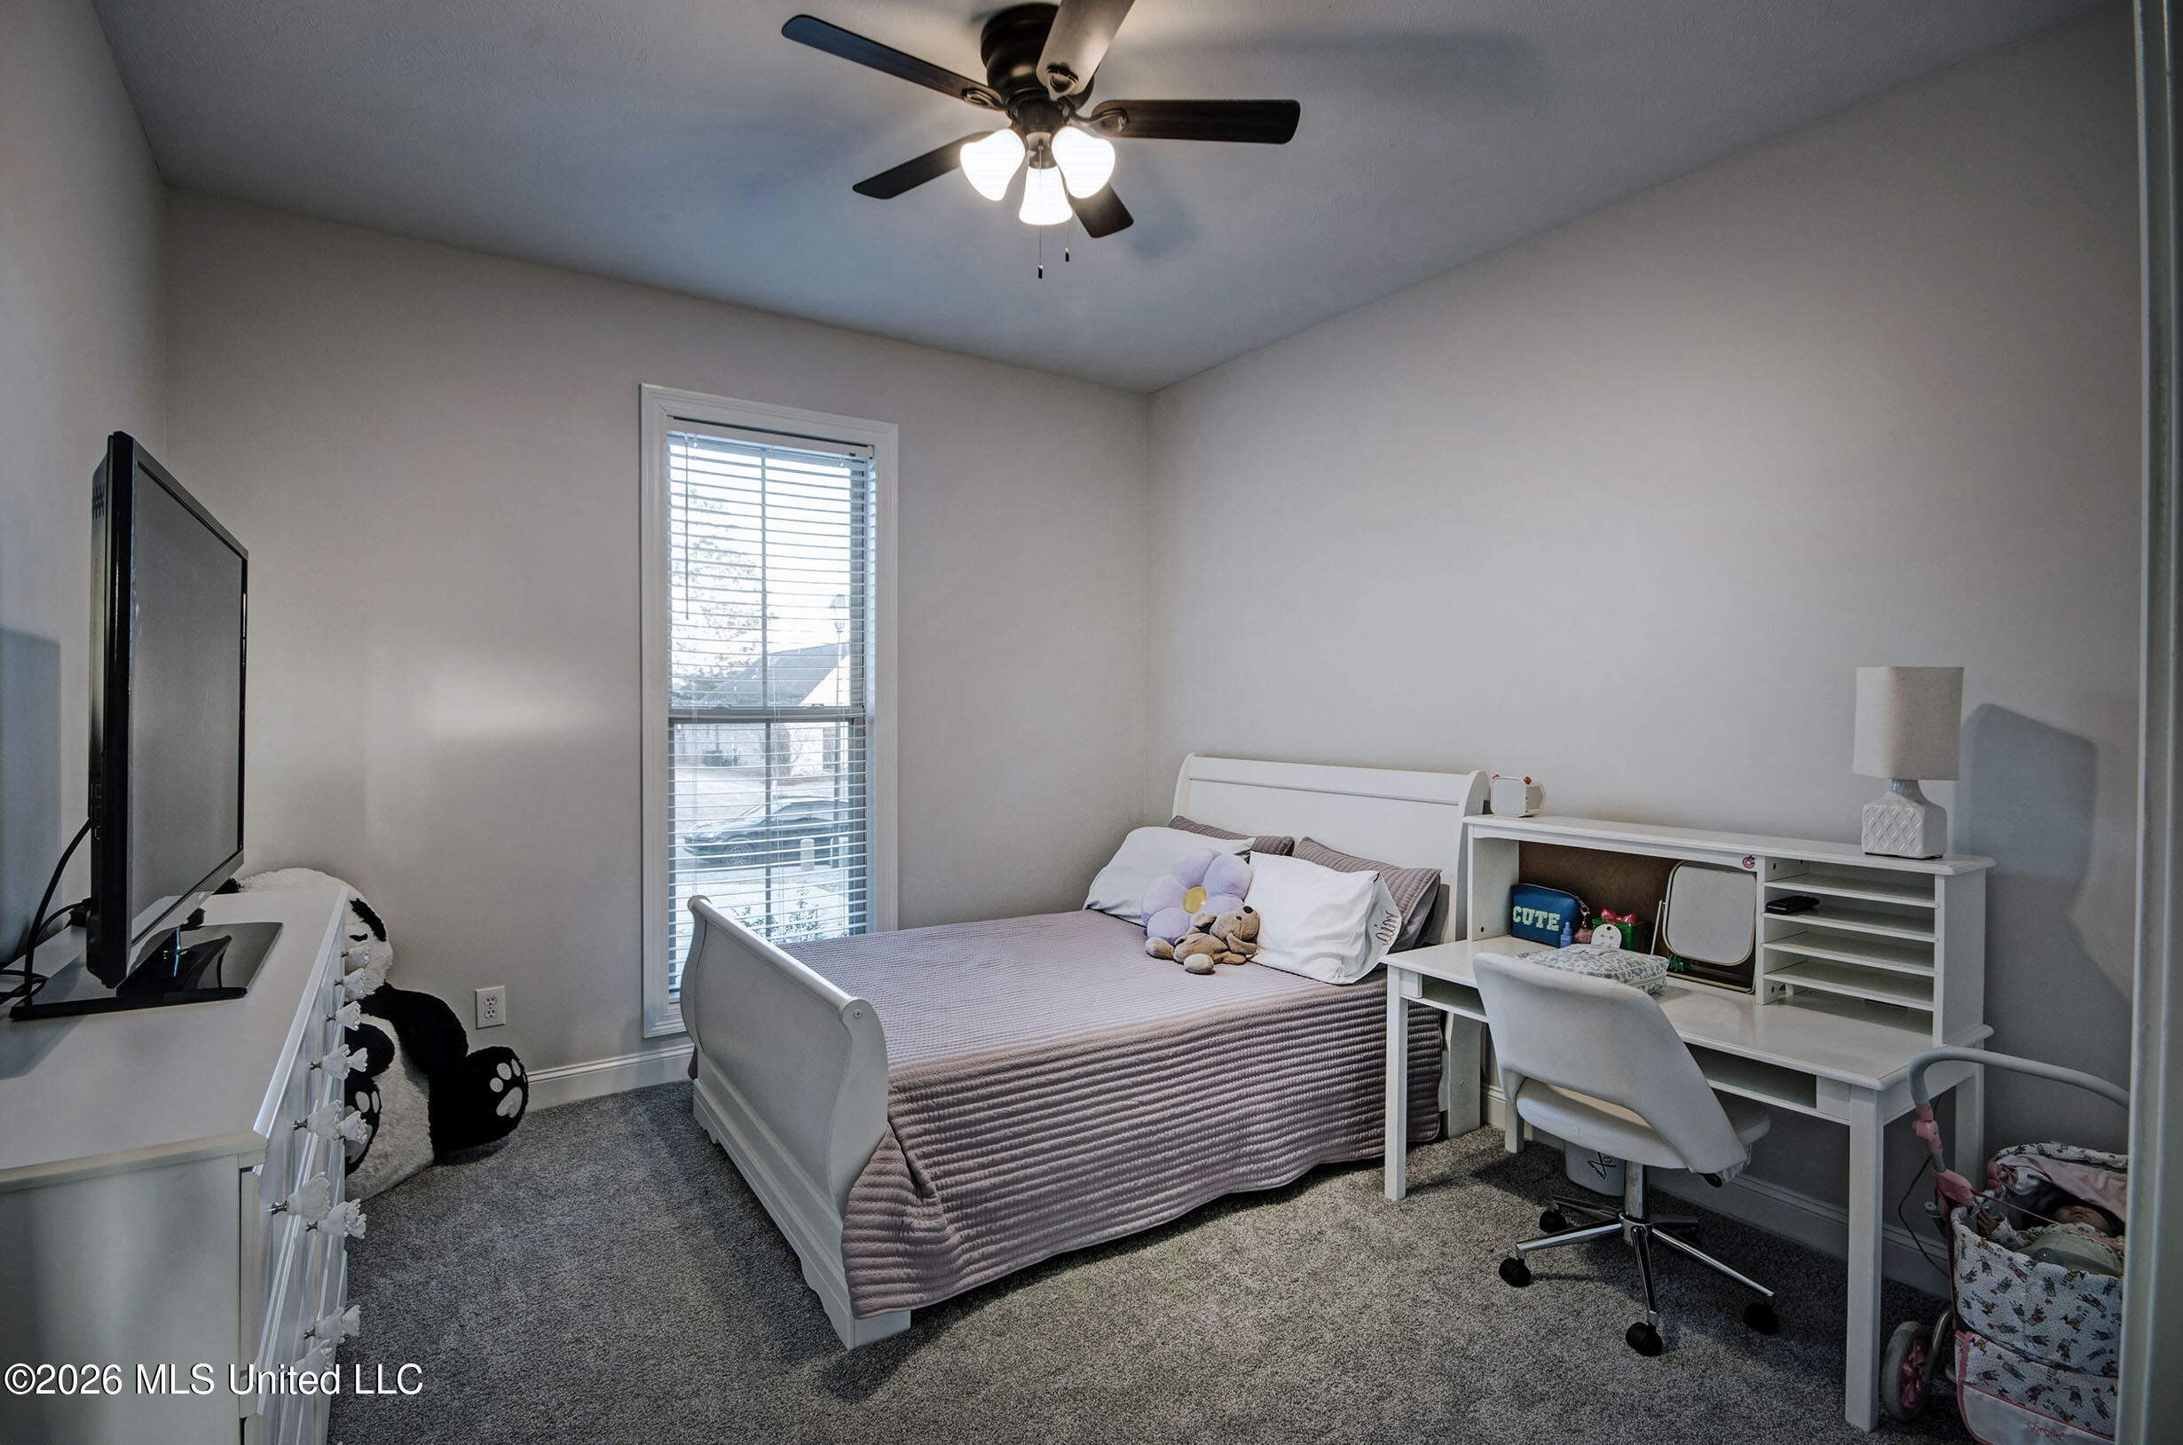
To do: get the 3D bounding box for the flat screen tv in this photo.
[{"bbox_3d":[-1.566,0.025,1.637,0.250,0.780,1.090,-1,1,-35],"label":"flat screen tv"}]

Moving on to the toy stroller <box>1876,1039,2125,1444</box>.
[{"bbox_3d":[1.926,1.044,1.927,0.600,0.780,0.410,-1,1,-35],"label":"toy stroller"}]

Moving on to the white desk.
[{"bbox_3d":[1.471,1.059,2.555,0.605,0.727,1.220,-1,1,-35],"label":"white desk"}]

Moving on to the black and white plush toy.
[{"bbox_3d":[-2.227,0.922,3.025,0.580,0.970,0.650,0,1,17],"label":"black and white plush toy"}]

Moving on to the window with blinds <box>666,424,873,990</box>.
[{"bbox_3d":[-1.286,-0.064,3.966,0.830,2.250,0.090,-1,1,-35],"label":"window with blinds"}]

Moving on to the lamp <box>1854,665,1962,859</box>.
[{"bbox_3d":[1.894,0.090,2.252,0.165,0.450,0.165,-1,1,-35],"label":"lamp"}]

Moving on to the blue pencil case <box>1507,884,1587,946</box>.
[{"bbox_3d":[1.392,0.616,3.010,0.070,0.155,0.220,-1,1,-35],"label":"blue pencil case"}]

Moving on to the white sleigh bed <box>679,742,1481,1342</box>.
[{"bbox_3d":[-0.051,0.783,3.397,2.270,1.245,1.535,-1,1,-32],"label":"white sleigh bed"}]

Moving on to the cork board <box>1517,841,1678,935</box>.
[{"bbox_3d":[1.584,0.521,2.855,0.020,0.330,0.700,-1,1,-35],"label":"cork board"}]

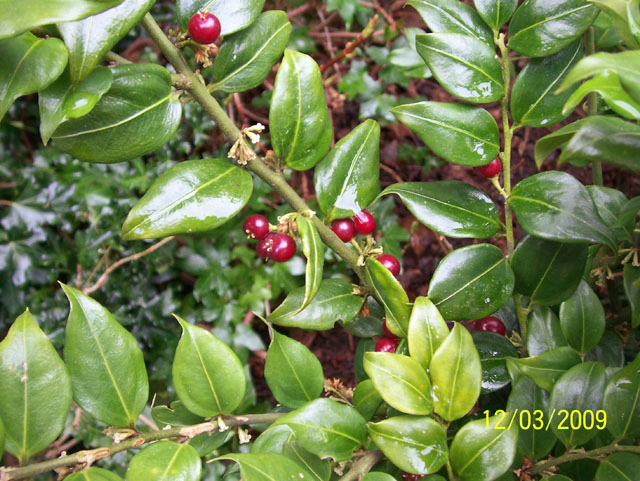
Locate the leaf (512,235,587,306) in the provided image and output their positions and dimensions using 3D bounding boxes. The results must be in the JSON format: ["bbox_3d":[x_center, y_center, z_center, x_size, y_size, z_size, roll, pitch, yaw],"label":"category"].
[{"bbox_3d":[0.093,0.011,0.283,0.030,0.006,0.035,31,90,9],"label":"leaf"}]

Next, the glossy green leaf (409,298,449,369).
[{"bbox_3d":[0.042,0.036,0.275,0.015,0.006,0.029,-5,73,-8],"label":"glossy green leaf"}]

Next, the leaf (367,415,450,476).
[{"bbox_3d":[0.027,0.063,0.218,0.026,0.005,0.017,21,68,9],"label":"leaf"}]

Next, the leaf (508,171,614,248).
[{"bbox_3d":[0.084,-0.008,0.241,0.039,0.008,0.025,27,69,4],"label":"leaf"}]

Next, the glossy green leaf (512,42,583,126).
[{"bbox_3d":[0.101,-0.069,0.305,0.023,0.008,0.055,36,70,8],"label":"glossy green leaf"}]

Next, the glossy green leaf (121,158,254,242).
[{"bbox_3d":[-0.051,-0.015,0.270,0.055,0.008,0.026,-33,68,-15],"label":"glossy green leaf"}]

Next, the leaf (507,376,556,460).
[{"bbox_3d":[0.076,0.062,0.250,0.018,0.006,0.033,4,73,1],"label":"leaf"}]

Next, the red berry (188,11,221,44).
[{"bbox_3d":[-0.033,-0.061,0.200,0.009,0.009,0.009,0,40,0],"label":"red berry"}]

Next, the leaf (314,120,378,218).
[{"bbox_3d":[0.009,-0.023,0.225,0.020,0.008,0.038,20,77,15],"label":"leaf"}]

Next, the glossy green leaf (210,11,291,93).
[{"bbox_3d":[-0.024,-0.065,0.246,0.039,0.008,0.021,-43,78,-10],"label":"glossy green leaf"}]

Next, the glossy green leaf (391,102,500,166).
[{"bbox_3d":[0.042,-0.036,0.235,0.039,0.008,0.020,21,72,11],"label":"glossy green leaf"}]

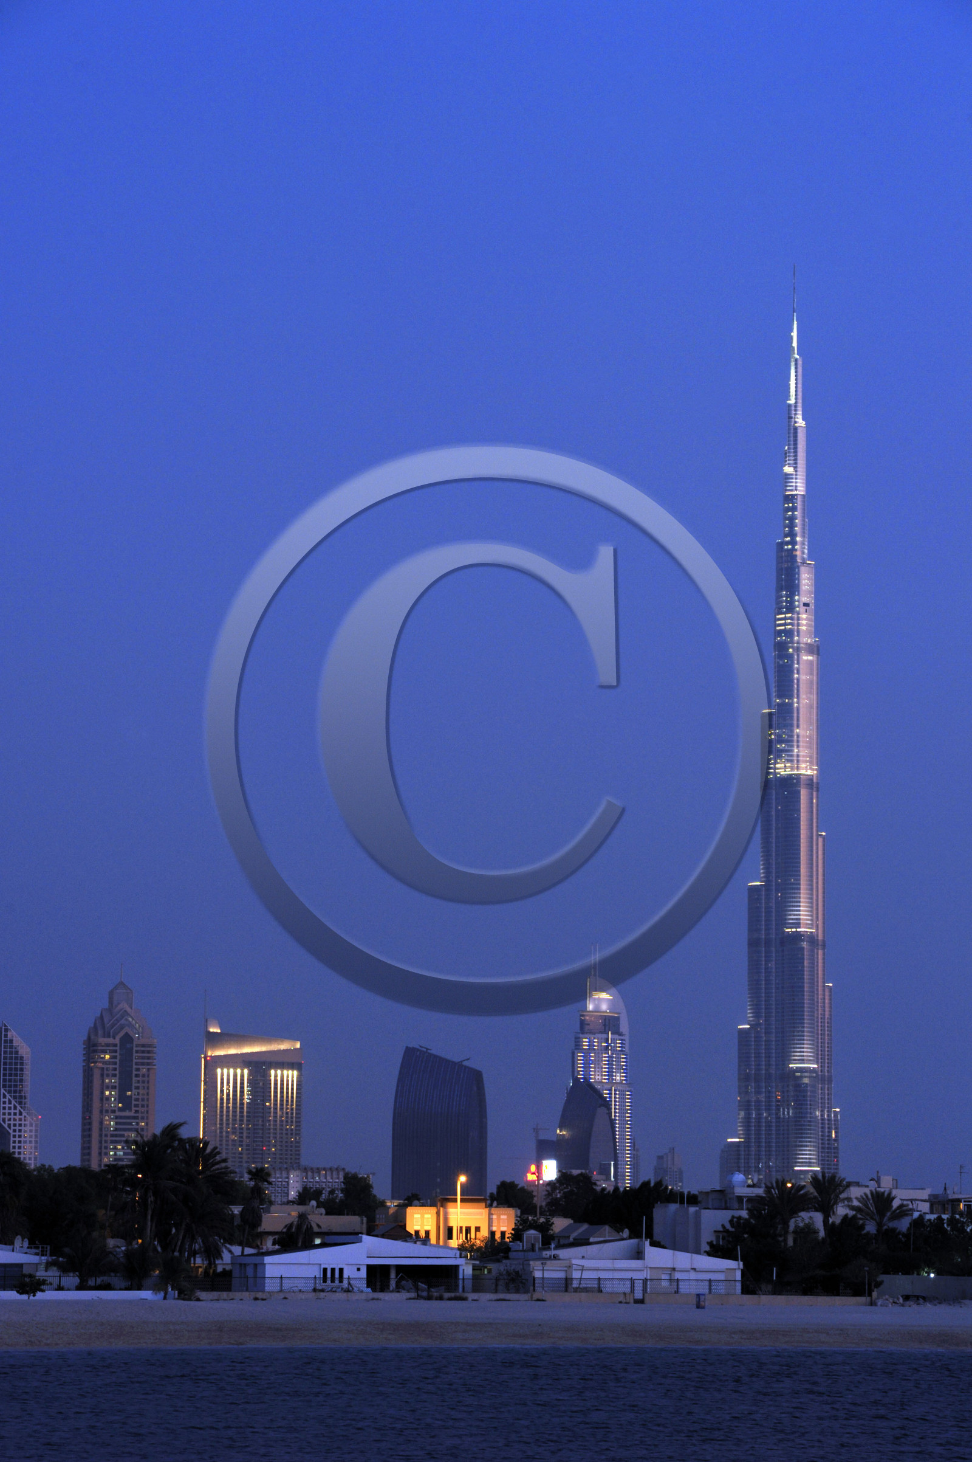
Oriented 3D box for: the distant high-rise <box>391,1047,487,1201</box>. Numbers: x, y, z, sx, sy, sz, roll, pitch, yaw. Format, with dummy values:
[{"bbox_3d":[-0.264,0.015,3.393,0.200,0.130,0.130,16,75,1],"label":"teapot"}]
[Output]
[{"bbox_3d":[-36.199,326.213,3576.112,67.000,173.300,38.000,2,-7,-8],"label":"distant high-rise"}]

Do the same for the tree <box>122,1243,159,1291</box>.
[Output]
[{"bbox_3d":[-31.291,48.486,425.205,3.500,4.610,3.500,1,-7,0],"label":"tree"}]

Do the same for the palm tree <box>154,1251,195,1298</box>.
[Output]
[{"bbox_3d":[-27.845,48.434,419.175,3.800,4.400,3.800,1,-7,0],"label":"palm tree"}]

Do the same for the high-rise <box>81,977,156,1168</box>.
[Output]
[{"bbox_3d":[-219.912,232.006,2811.664,37.000,165.930,31.000,3,-7,-20],"label":"high-rise"}]

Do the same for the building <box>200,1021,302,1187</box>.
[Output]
[{"bbox_3d":[-191.683,333.570,3836.731,76.000,193.180,30.000,3,-7,-22],"label":"building"}]

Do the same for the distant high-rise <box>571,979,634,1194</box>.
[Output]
[{"bbox_3d":[108.210,365.168,4415.598,58.000,276.000,45.000,1,-7,-8],"label":"distant high-rise"}]

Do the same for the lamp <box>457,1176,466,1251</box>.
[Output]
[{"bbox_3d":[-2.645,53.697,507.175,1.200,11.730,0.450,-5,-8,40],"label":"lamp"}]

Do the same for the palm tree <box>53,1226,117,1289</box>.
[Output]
[{"bbox_3d":[-36.428,47.889,427.325,5.800,6.060,5.600,1,-6,0],"label":"palm tree"}]

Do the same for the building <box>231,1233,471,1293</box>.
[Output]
[{"bbox_3d":[-12.552,49.534,437.188,19.600,5.590,10.800,3,-7,-17],"label":"building"}]

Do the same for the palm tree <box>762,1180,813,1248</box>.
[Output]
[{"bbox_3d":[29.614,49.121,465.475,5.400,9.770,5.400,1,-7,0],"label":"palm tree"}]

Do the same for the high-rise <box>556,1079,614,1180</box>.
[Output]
[{"bbox_3d":[76.878,342.610,3664.650,33.000,141.670,35.000,6,-8,-40],"label":"high-rise"}]

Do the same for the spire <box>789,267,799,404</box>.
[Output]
[{"bbox_3d":[253.393,-325.695,3872.990,8.200,114.620,8.200,1,-7,0],"label":"spire"}]

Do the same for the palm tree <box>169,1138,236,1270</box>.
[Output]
[{"bbox_3d":[-27.100,46.150,449.658,6.400,14.460,6.400,1,-6,0],"label":"palm tree"}]

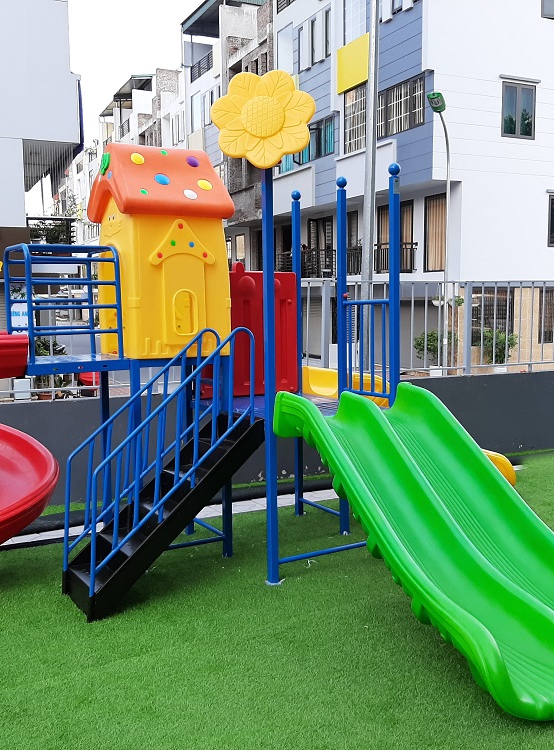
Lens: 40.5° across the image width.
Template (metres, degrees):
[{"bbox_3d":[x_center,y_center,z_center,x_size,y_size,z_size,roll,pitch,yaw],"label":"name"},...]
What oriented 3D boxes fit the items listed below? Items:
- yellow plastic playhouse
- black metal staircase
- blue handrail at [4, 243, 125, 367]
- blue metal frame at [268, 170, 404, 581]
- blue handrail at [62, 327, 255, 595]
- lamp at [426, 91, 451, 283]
[{"bbox_3d":[-0.736,-0.769,4.730,0.755,1.320,0.730,-4,7,-31],"label":"yellow plastic playhouse"},{"bbox_3d":[-0.646,0.732,4.332,1.090,1.010,0.465,-4,7,-31],"label":"black metal staircase"},{"bbox_3d":[-1.275,-0.397,4.478,0.600,0.720,0.595,-4,7,-31],"label":"blue handrail"},{"bbox_3d":[0.060,-0.091,5.011,0.975,2.500,1.165,-4,7,-31],"label":"blue metal frame"},{"bbox_3d":[-0.668,0.419,4.290,1.045,1.380,0.475,-4,7,-31],"label":"blue handrail"},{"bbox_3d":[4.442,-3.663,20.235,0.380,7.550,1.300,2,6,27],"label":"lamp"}]

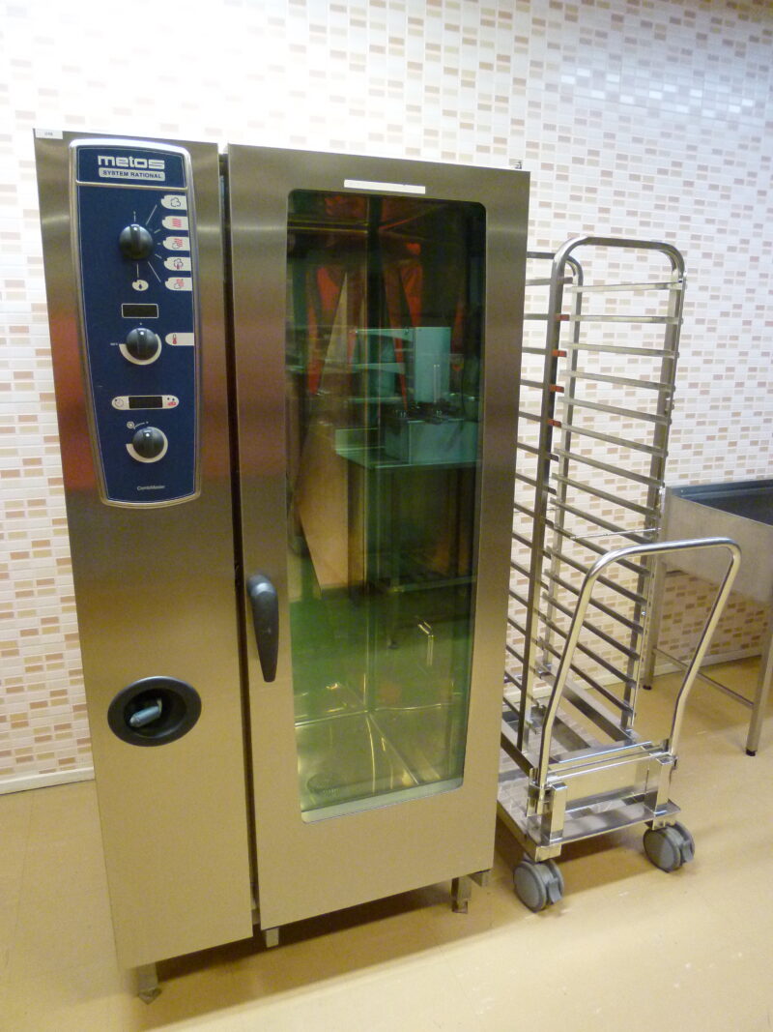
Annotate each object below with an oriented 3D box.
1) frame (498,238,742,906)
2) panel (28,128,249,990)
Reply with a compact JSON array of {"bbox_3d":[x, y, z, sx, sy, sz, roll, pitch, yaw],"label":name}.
[{"bbox_3d":[0.517,0.135,2.012,0.485,1.687,0.820,-5,15,-19],"label":"frame"},{"bbox_3d":[-0.425,0.162,1.360,0.279,1.600,0.080,-5,15,-19],"label":"panel"}]

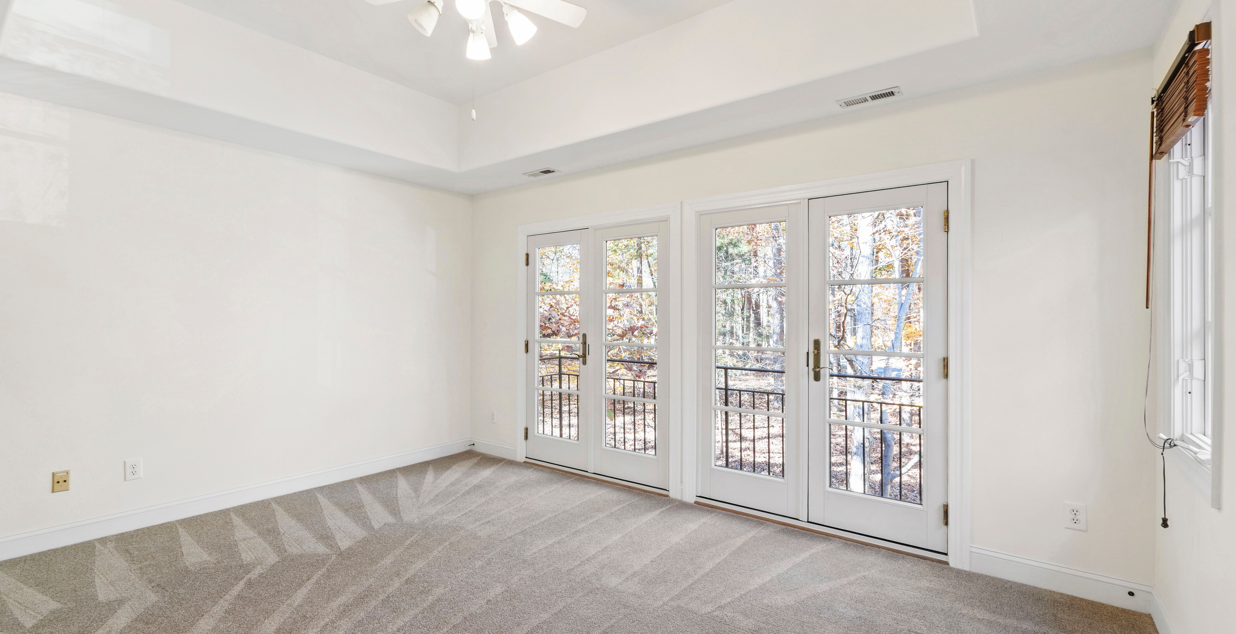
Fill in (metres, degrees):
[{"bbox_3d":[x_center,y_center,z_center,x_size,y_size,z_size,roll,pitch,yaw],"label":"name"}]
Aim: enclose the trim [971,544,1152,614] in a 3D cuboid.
[{"bbox_3d":[2.047,1.224,2.418,0.647,0.122,0.018,0,0,36],"label":"trim"}]

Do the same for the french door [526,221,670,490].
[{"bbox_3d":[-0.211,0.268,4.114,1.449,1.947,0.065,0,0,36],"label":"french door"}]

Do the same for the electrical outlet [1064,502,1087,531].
[{"bbox_3d":[2.114,0.922,2.377,0.081,0.125,0.008,0,0,36],"label":"electrical outlet"}]

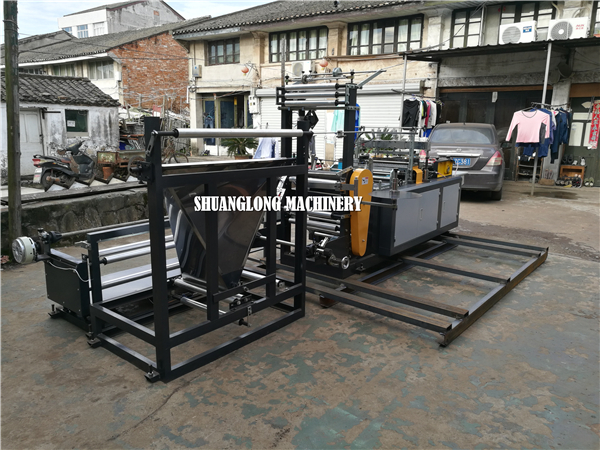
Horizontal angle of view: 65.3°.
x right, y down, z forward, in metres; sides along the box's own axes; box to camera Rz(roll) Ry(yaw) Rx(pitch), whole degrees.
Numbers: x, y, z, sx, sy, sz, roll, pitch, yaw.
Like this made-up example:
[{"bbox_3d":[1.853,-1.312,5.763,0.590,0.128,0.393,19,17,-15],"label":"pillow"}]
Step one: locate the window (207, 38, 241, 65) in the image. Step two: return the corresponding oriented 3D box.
[{"bbox_3d":[-3.027,-6.984,18.882,1.721,0.962,0.120,9,15,34],"label":"window"}]

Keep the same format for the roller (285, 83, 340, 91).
[{"bbox_3d":[0.096,-1.206,4.084,0.610,0.050,0.050,10,15,36],"label":"roller"}]

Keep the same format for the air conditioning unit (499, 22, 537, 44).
[{"bbox_3d":[5.474,-4.750,11.744,0.800,0.540,0.300,10,15,36],"label":"air conditioning unit"}]

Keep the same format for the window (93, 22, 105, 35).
[{"bbox_3d":[-18.007,-17.326,42.161,1.600,1.550,0.120,9,15,34],"label":"window"}]

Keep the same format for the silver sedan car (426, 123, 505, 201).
[{"bbox_3d":[4.105,-1.662,11.529,1.700,1.530,4.420,6,13,22],"label":"silver sedan car"}]

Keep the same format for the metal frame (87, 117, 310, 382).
[{"bbox_3d":[-0.679,0.024,3.240,0.830,1.485,1.294,11,16,38],"label":"metal frame"}]

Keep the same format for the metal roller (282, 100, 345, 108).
[{"bbox_3d":[0.105,-1.062,4.104,0.640,0.050,0.050,10,15,36],"label":"metal roller"}]

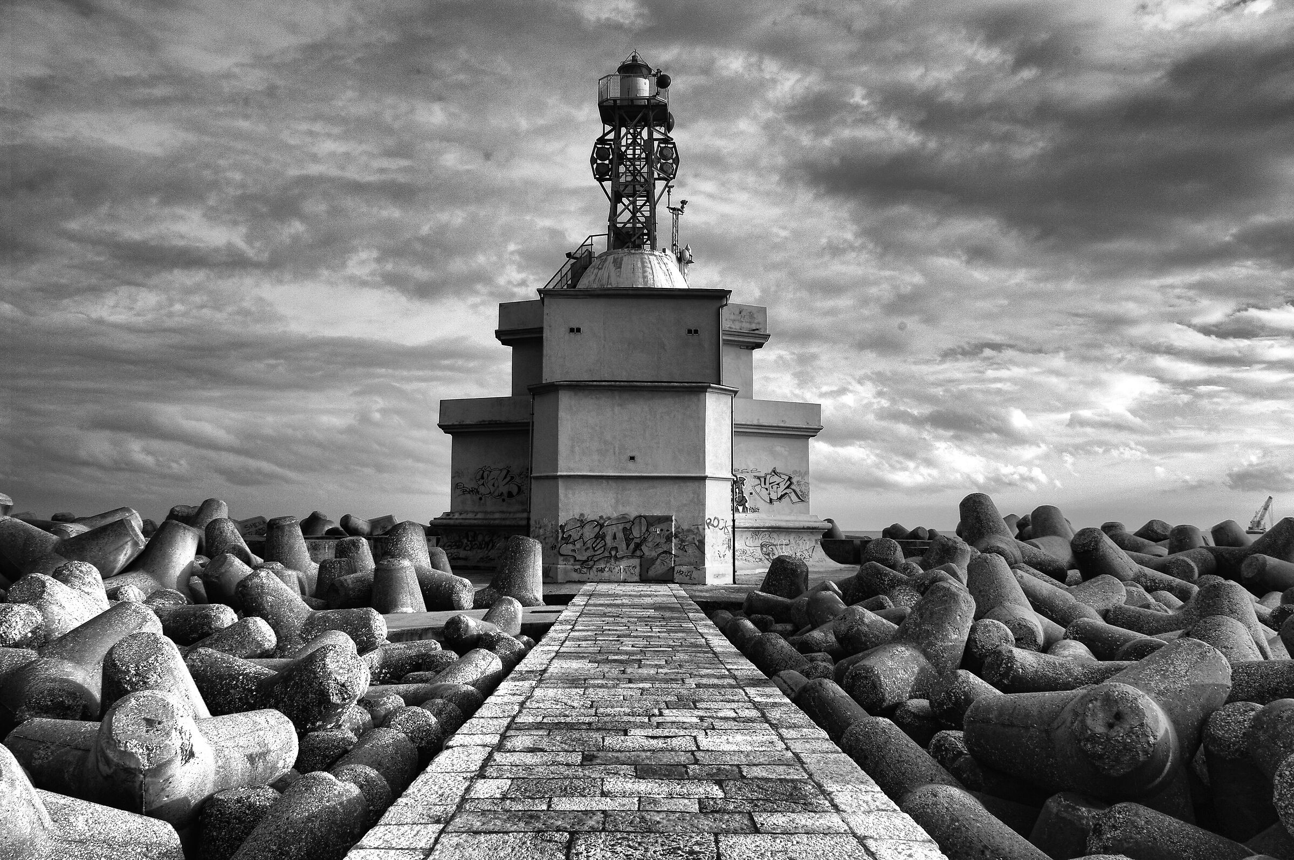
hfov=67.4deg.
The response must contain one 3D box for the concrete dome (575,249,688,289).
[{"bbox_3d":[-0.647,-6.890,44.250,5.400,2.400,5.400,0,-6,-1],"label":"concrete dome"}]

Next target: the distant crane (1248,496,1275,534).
[{"bbox_3d":[575.707,79.727,910.406,22.000,36.000,14.000,-4,-7,32],"label":"distant crane"}]

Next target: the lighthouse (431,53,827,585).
[{"bbox_3d":[-0.638,-6.168,41.058,15.600,24.100,17.600,0,-6,-1],"label":"lighthouse"}]

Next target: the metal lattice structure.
[{"bbox_3d":[-0.608,-13.006,44.890,4.100,9.800,3.300,0,-6,-1],"label":"metal lattice structure"}]

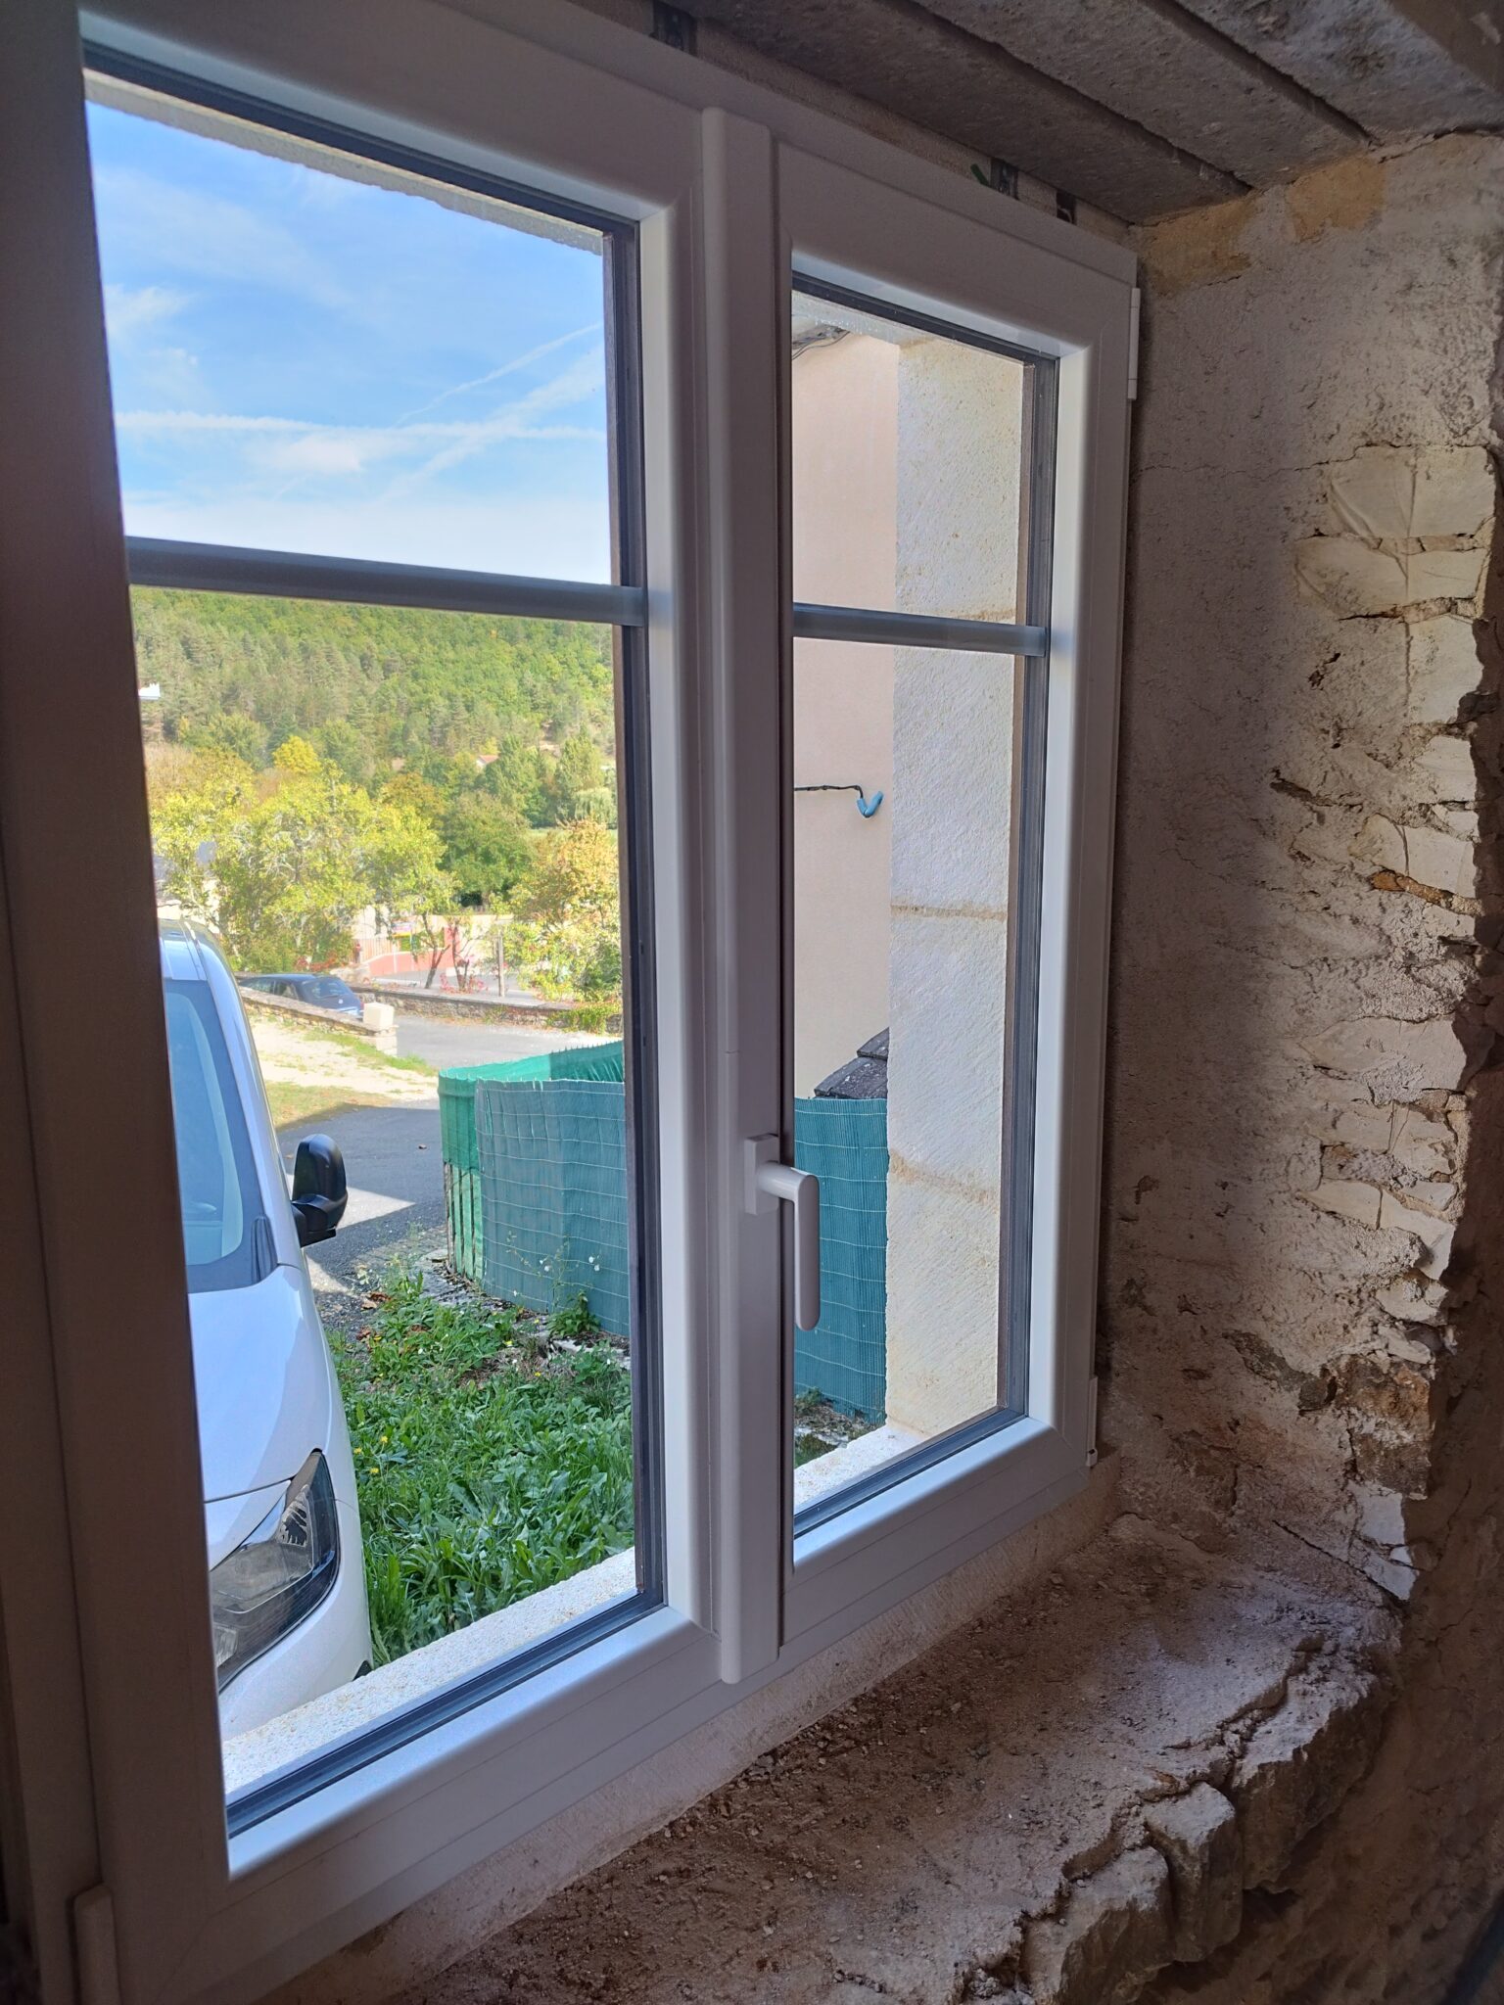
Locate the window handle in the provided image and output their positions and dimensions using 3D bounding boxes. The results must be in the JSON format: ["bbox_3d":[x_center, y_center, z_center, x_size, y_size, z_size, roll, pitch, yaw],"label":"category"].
[{"bbox_3d":[0.026,0.188,1.132,0.027,0.150,0.061,-9,13,-42],"label":"window handle"}]

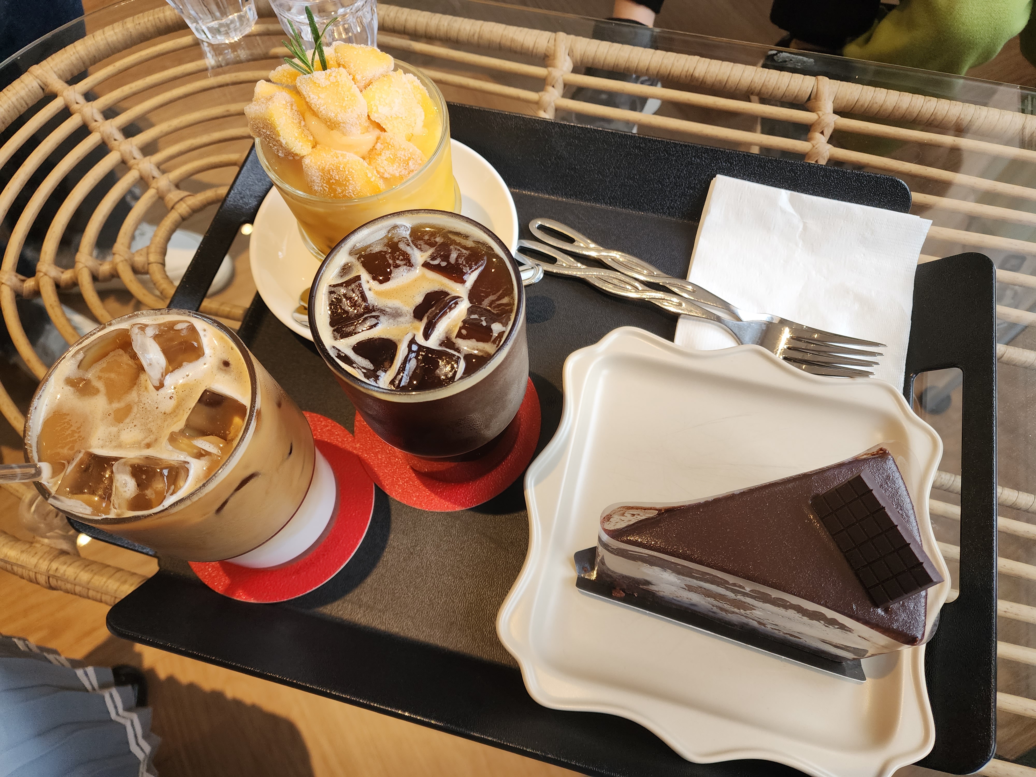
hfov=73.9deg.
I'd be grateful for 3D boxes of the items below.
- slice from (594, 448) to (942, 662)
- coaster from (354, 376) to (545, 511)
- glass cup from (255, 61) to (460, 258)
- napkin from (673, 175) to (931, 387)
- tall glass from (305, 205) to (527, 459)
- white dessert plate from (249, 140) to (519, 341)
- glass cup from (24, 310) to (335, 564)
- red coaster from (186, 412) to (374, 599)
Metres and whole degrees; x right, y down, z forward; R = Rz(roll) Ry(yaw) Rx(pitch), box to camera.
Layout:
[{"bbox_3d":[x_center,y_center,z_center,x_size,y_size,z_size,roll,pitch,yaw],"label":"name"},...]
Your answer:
[{"bbox_3d":[0.092,0.069,0.286,0.119,0.063,0.076,2,66,2],"label":"slice"},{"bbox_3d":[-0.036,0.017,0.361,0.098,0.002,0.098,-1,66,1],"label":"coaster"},{"bbox_3d":[-0.080,-0.115,0.370,0.095,0.070,0.095,-1,66,1],"label":"glass cup"},{"bbox_3d":[0.155,-0.051,0.377,0.119,0.010,0.120,13,74,7],"label":"napkin"},{"bbox_3d":[-0.035,-0.008,0.303,0.077,0.124,0.077,-1,66,1],"label":"tall glass"},{"bbox_3d":[-0.075,-0.085,0.397,0.152,0.019,0.152,-1,66,1],"label":"white dessert plate"},{"bbox_3d":[-0.125,0.032,0.288,0.077,0.124,0.077,-1,66,1],"label":"glass cup"},{"bbox_3d":[-0.120,0.057,0.346,0.098,0.002,0.098,-1,66,1],"label":"red coaster"}]

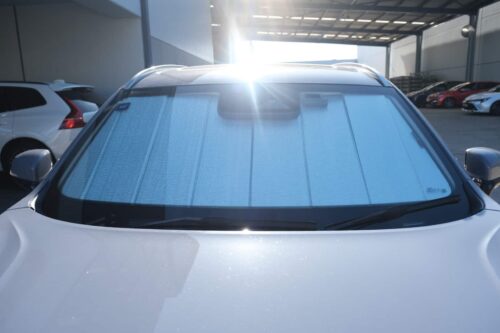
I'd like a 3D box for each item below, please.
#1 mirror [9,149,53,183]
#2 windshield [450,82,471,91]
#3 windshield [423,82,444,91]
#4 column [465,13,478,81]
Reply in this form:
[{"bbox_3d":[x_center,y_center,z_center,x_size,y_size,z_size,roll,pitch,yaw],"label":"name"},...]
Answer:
[{"bbox_3d":[-0.915,0.004,1.560,0.200,0.150,0.125,-2,11,1],"label":"mirror"},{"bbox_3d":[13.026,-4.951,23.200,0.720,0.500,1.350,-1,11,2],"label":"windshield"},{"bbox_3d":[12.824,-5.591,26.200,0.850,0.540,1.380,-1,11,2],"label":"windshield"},{"bbox_3d":[14.571,-6.990,24.705,0.370,5.930,0.270,-1,11,2],"label":"column"}]

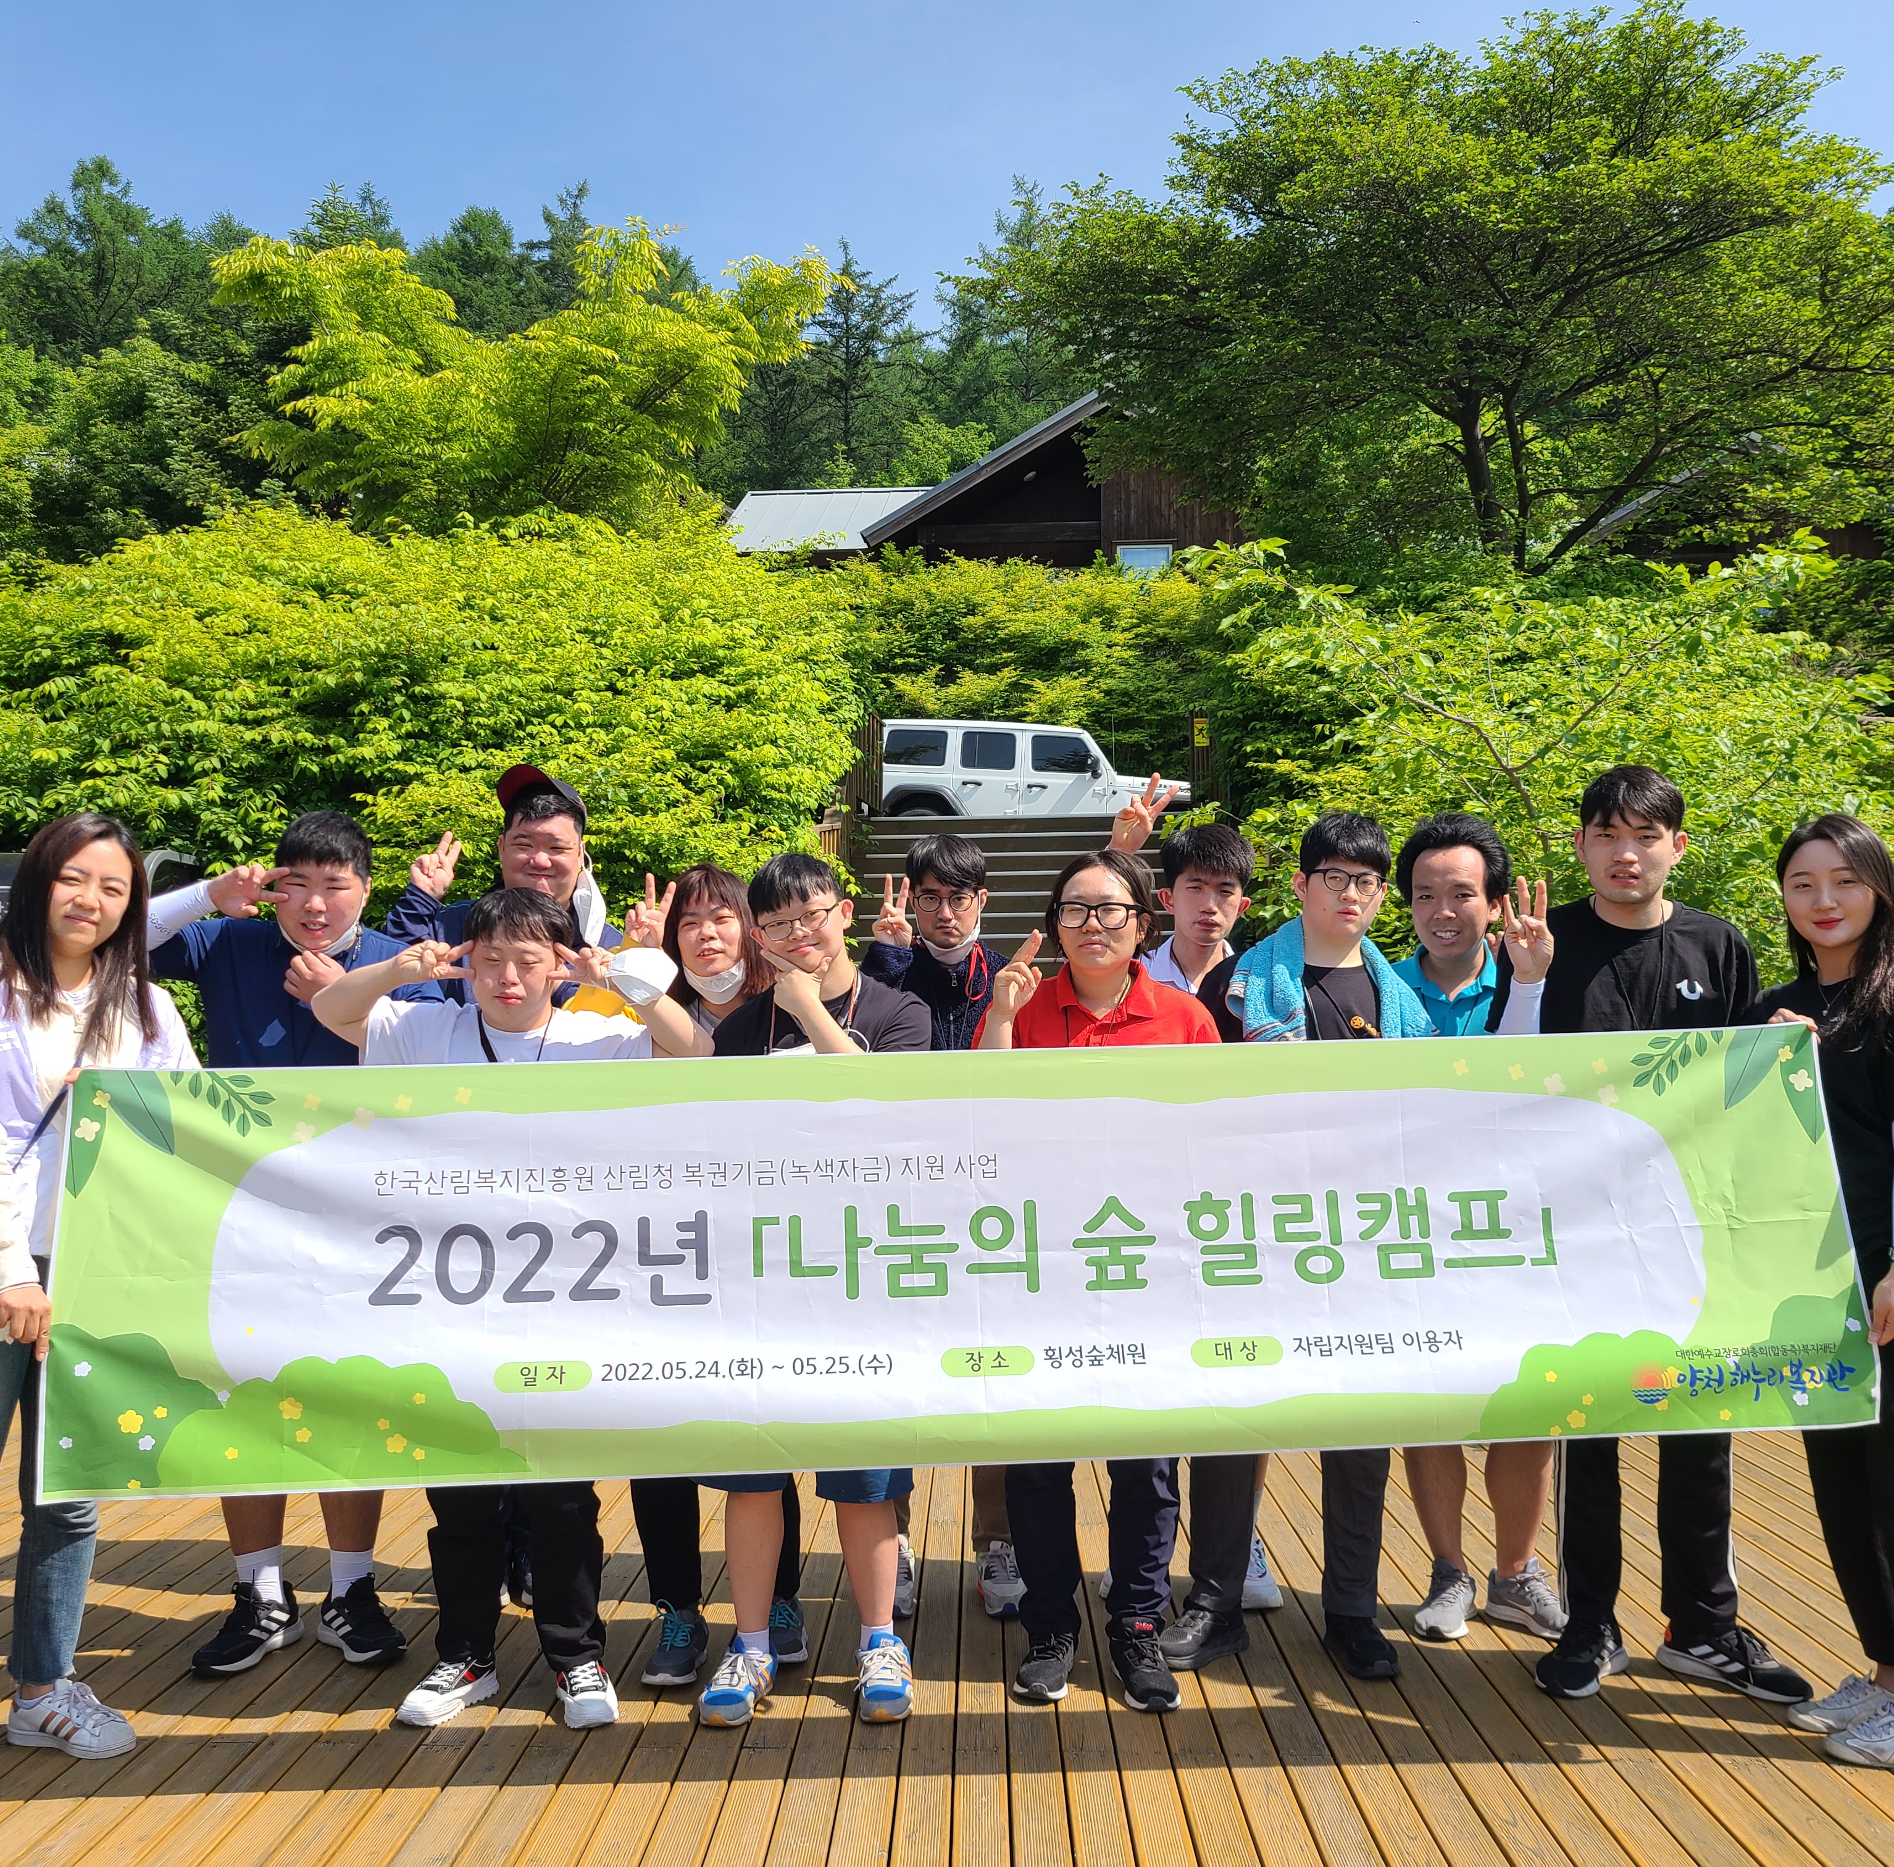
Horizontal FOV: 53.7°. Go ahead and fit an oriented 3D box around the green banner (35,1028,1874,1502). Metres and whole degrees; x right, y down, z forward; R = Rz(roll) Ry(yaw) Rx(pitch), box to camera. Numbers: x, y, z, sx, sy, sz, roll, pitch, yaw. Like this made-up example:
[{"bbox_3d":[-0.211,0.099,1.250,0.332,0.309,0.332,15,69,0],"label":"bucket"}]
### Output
[{"bbox_3d":[0.062,0.525,3.120,3.000,0.700,0.090,-1,-13,-4],"label":"green banner"}]

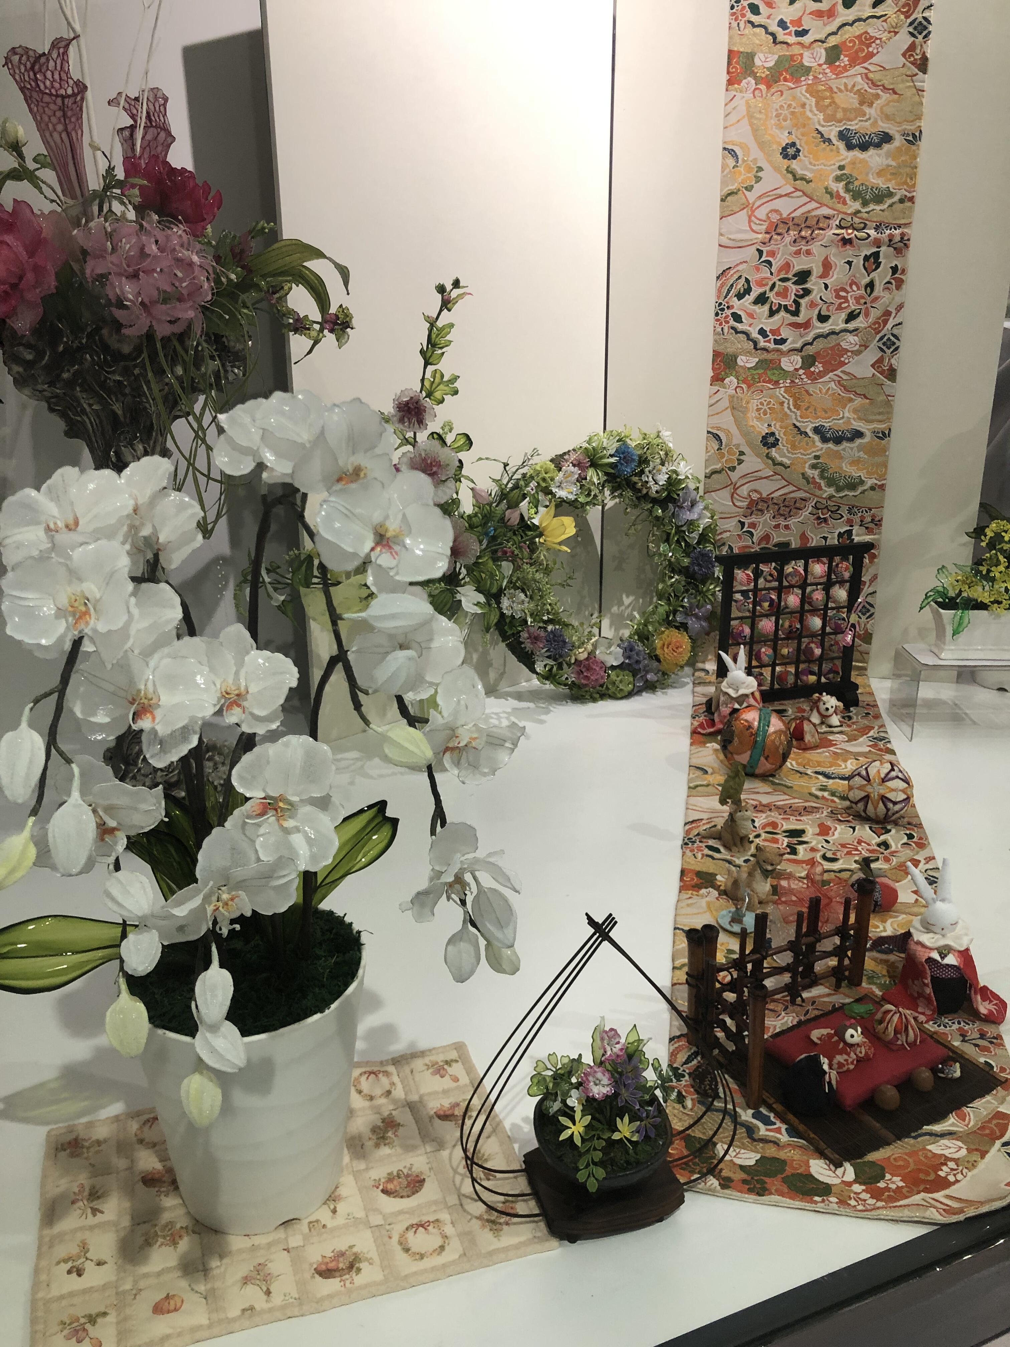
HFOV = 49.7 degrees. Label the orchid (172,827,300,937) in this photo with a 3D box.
[{"bbox_3d":[-0.168,0.131,0.681,0.082,0.072,0.050,0,21,3],"label":"orchid"}]

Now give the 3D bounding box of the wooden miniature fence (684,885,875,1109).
[{"bbox_3d":[0.280,0.277,0.979,0.213,0.123,0.103,-9,20,-24],"label":"wooden miniature fence"}]

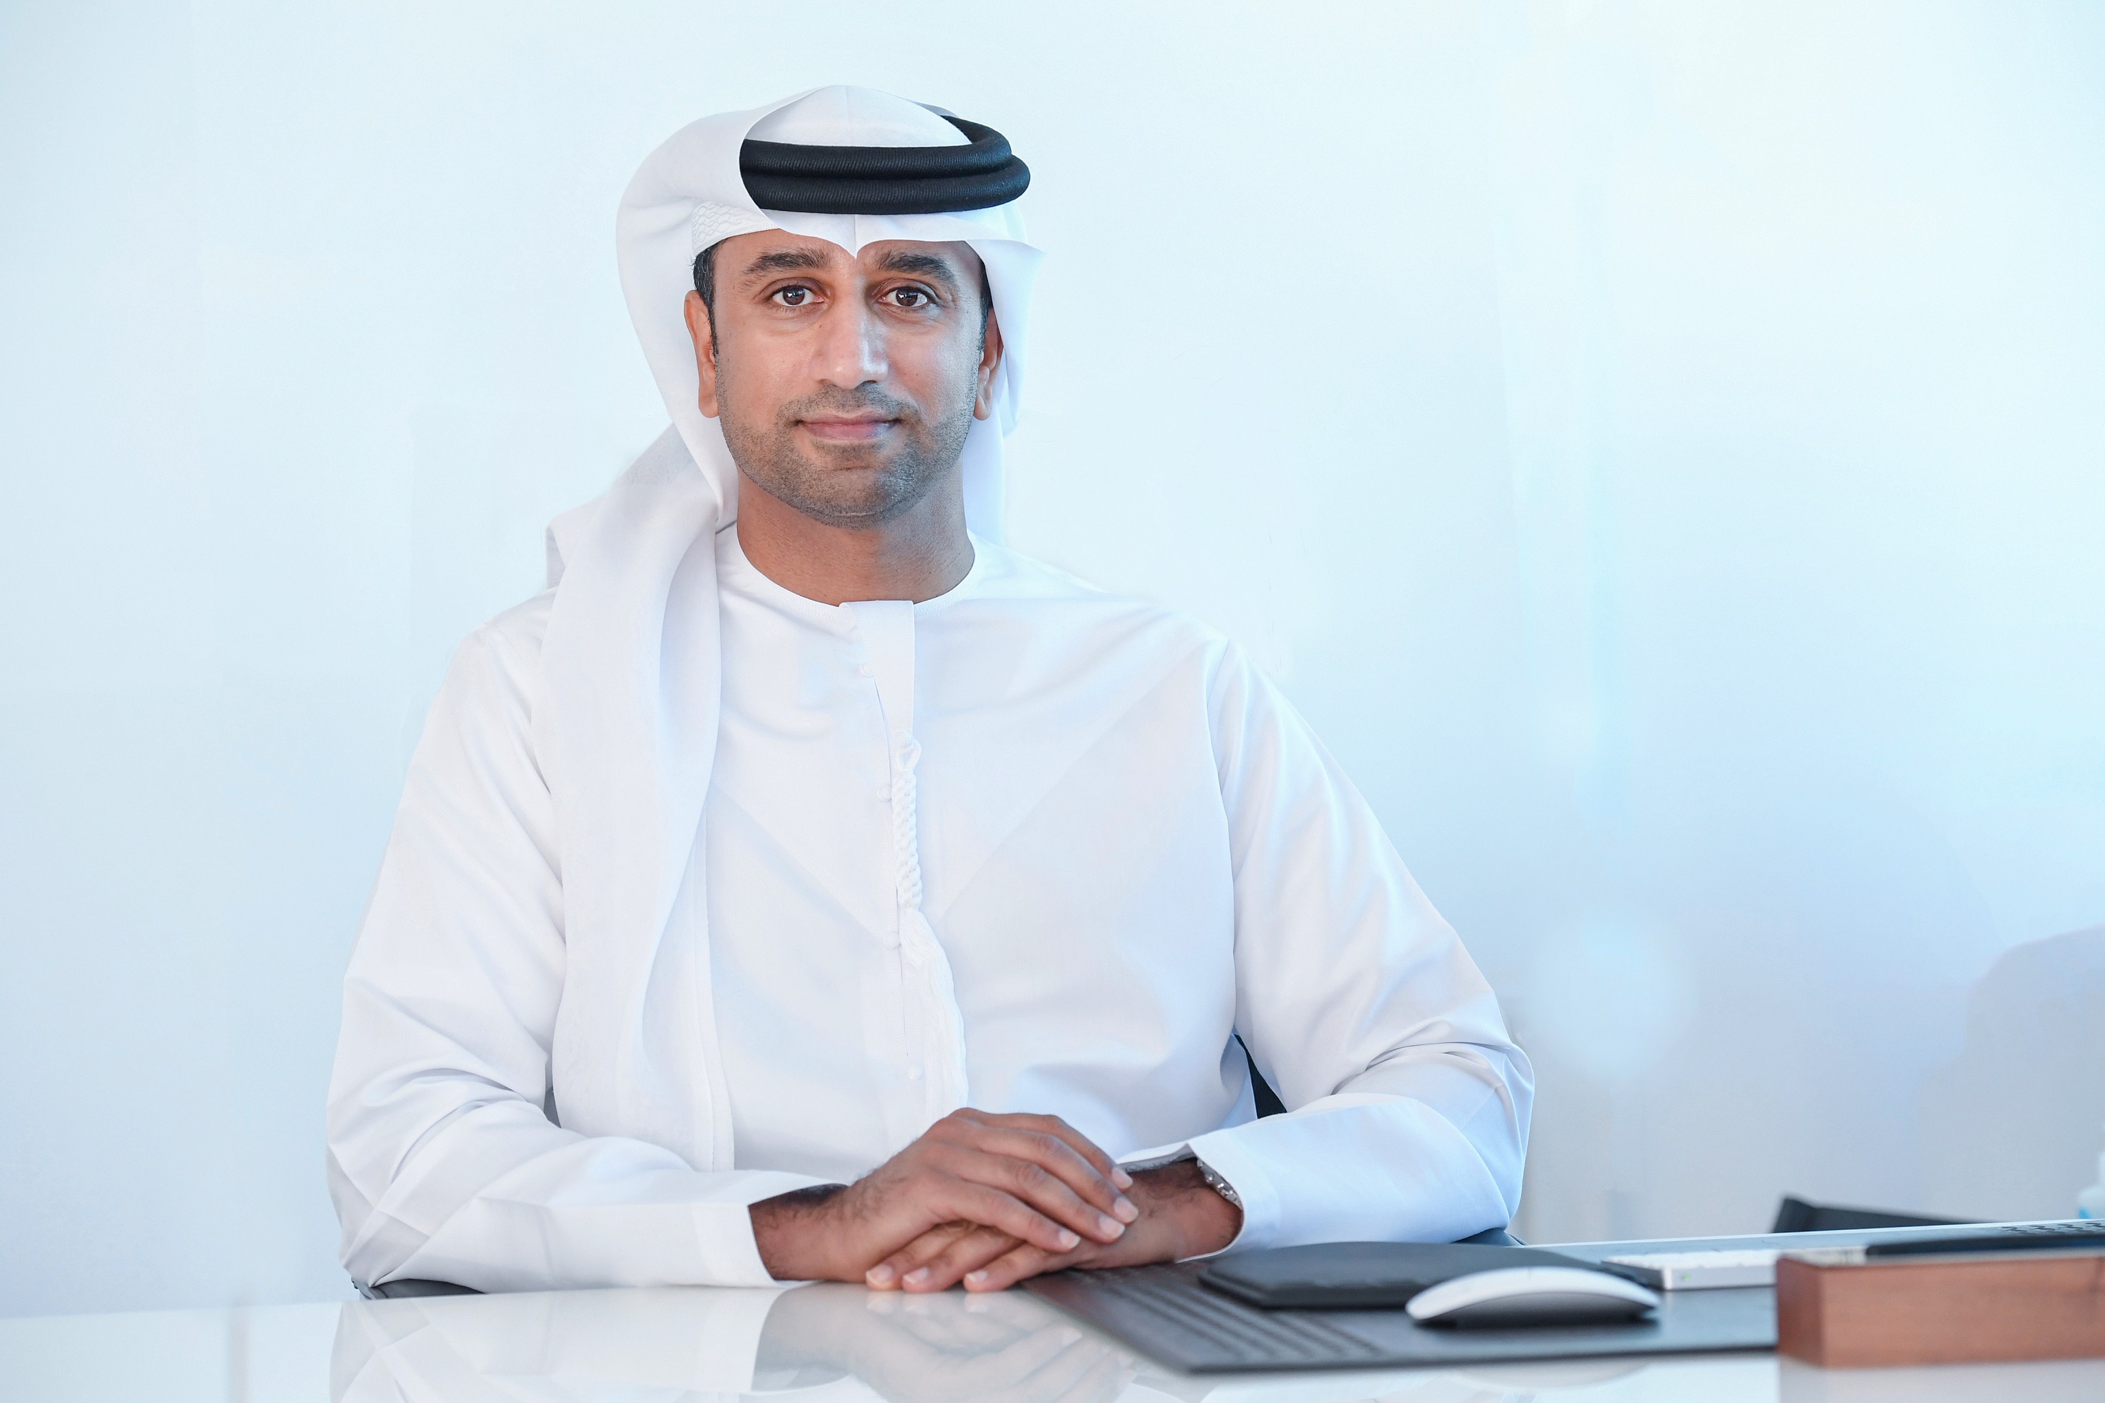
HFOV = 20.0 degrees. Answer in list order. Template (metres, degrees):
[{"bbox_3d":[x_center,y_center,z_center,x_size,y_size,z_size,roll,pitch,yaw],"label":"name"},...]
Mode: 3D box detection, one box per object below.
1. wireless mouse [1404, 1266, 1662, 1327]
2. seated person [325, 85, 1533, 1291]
[{"bbox_3d":[0.213,0.265,2.650,0.114,0.022,0.057,-1,3,-17],"label":"wireless mouse"},{"bbox_3d":[-0.050,0.345,2.950,0.600,1.320,0.720,-1,2,-14],"label":"seated person"}]

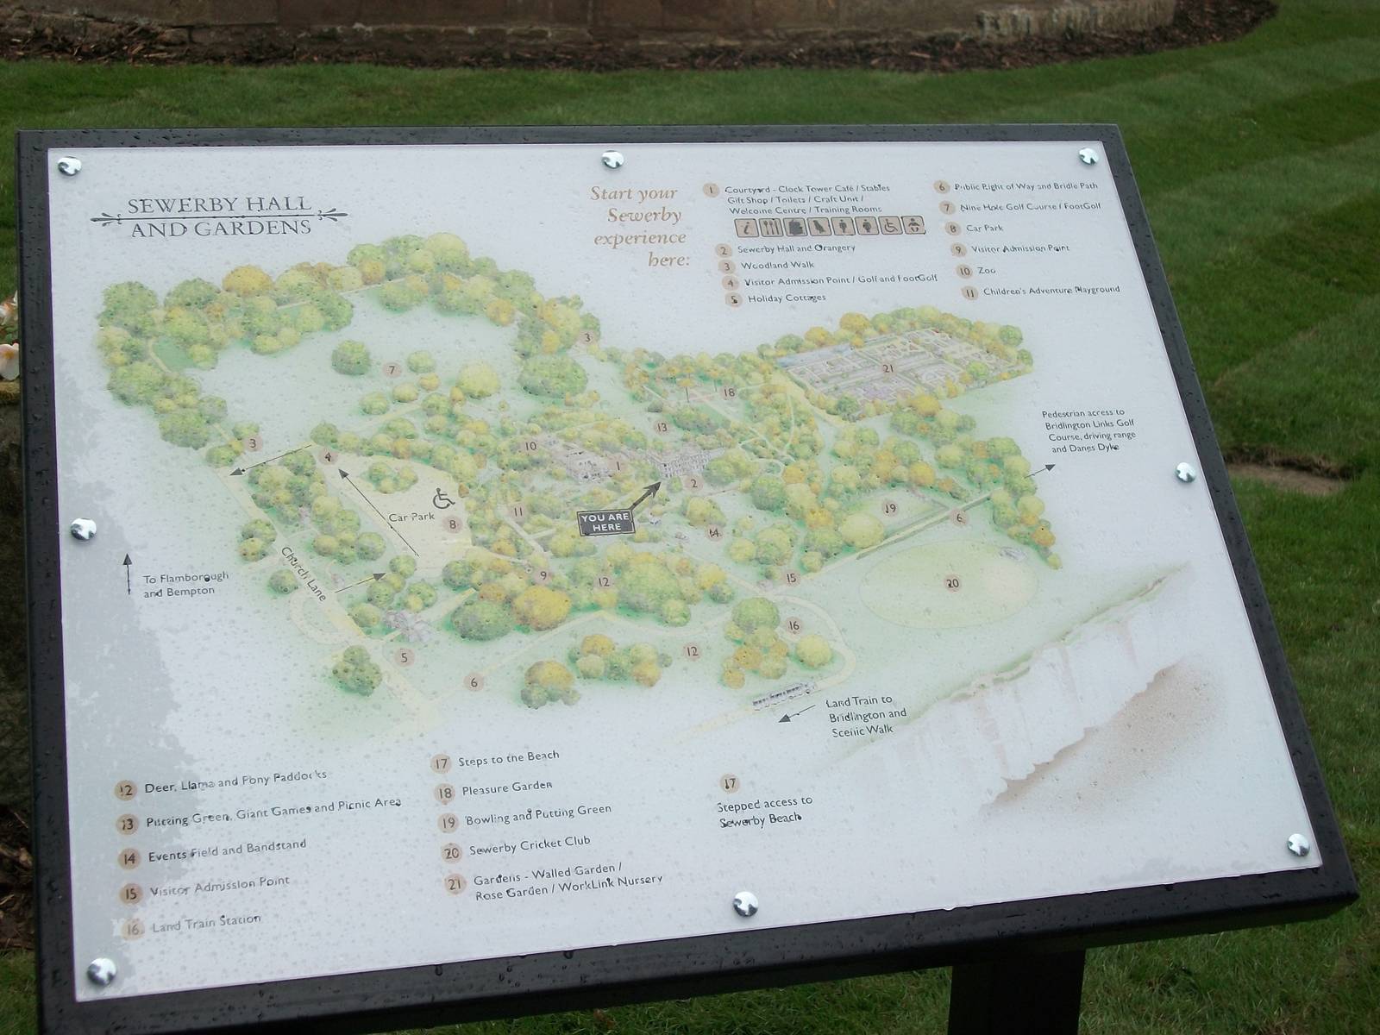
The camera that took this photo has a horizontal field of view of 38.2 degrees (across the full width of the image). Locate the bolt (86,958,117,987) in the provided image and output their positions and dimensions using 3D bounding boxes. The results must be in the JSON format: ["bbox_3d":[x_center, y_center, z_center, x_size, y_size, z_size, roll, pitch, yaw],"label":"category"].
[{"bbox_3d":[-0.392,0.302,1.327,0.019,0.019,0.005,-3,-26,-15],"label":"bolt"}]

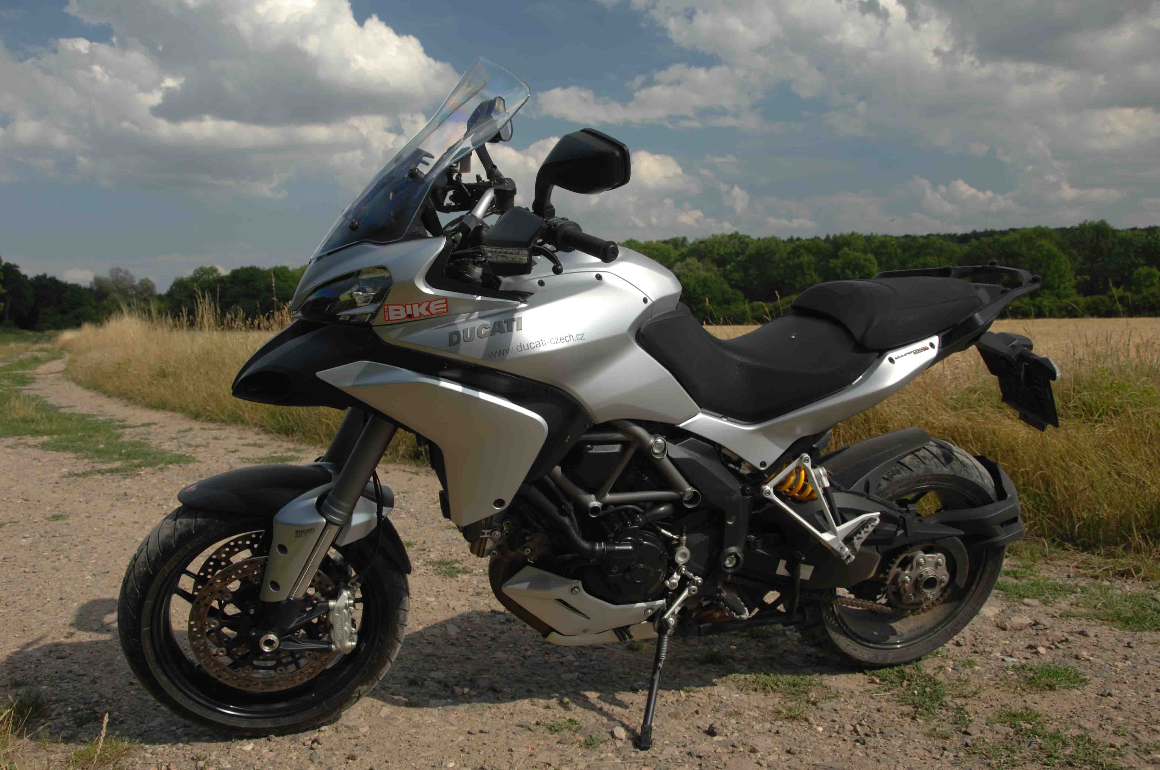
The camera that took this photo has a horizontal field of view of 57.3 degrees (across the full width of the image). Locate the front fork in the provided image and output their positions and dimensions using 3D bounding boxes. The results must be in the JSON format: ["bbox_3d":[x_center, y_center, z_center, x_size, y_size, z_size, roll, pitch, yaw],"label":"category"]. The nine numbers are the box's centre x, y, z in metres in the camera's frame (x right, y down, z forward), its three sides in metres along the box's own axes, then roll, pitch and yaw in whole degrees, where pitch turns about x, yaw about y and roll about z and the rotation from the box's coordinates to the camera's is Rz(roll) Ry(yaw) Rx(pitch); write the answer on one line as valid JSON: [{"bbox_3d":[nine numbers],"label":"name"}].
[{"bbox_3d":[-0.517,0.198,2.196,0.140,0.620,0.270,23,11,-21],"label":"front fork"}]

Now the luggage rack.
[{"bbox_3d":[0.913,-0.194,2.526,0.350,0.140,0.310,-6,22,-16],"label":"luggage rack"}]

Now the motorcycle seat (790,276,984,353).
[{"bbox_3d":[0.689,-0.181,2.456,0.440,0.125,0.290,-6,22,-16],"label":"motorcycle seat"}]

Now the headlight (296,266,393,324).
[{"bbox_3d":[-0.435,-0.166,1.953,0.175,0.110,0.155,-1,20,-18],"label":"headlight"}]

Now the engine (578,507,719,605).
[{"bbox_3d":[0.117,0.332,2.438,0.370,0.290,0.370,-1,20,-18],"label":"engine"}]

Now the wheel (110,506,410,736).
[{"bbox_3d":[-0.657,0.480,2.258,0.600,0.600,0.130,0,18,-14],"label":"wheel"}]

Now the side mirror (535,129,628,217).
[{"bbox_3d":[-0.001,-0.340,1.723,0.115,0.150,0.200,2,20,-11],"label":"side mirror"}]

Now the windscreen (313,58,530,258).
[{"bbox_3d":[-0.327,-0.414,2.030,0.125,0.490,0.370,41,3,-27],"label":"windscreen"}]

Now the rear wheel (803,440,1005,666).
[{"bbox_3d":[0.798,0.430,2.732,0.640,0.640,0.190,-1,20,-18],"label":"rear wheel"}]

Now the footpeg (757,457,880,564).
[{"bbox_3d":[0.525,0.271,2.327,0.240,0.220,0.110,-1,20,-18],"label":"footpeg"}]

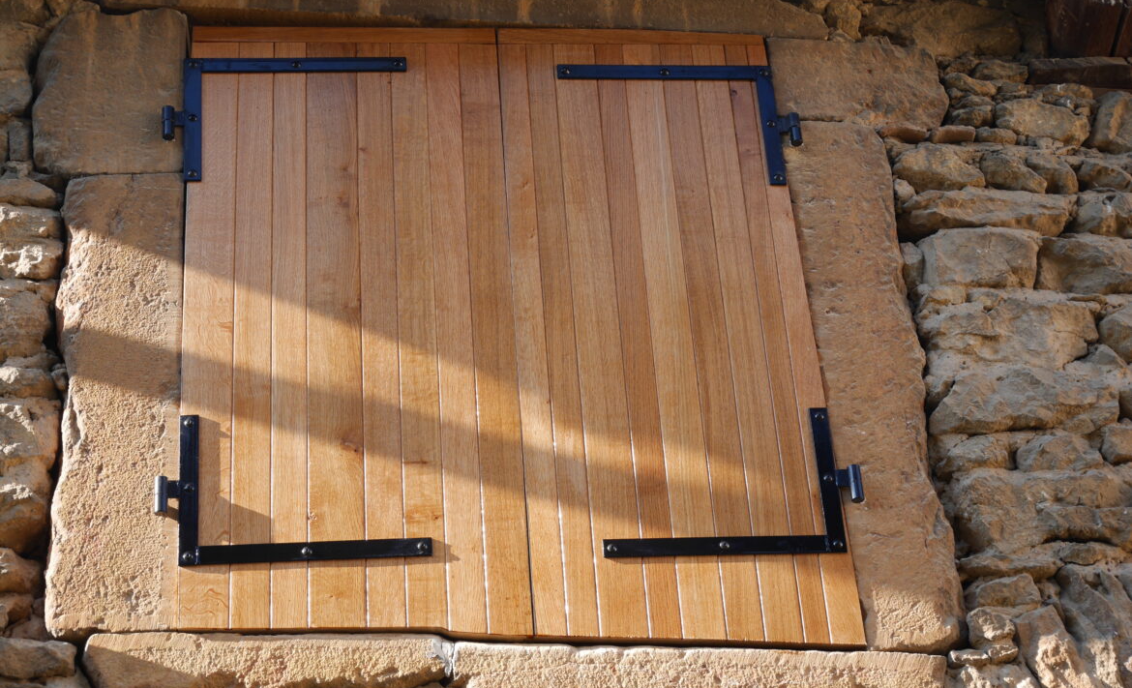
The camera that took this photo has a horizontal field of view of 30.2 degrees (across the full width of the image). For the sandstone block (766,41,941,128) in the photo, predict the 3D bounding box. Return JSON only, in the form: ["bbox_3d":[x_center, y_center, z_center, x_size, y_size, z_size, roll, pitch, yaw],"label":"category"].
[{"bbox_3d":[0.615,-0.501,4.520,0.367,0.238,0.200,0,-32,-6],"label":"sandstone block"}]

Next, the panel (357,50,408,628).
[{"bbox_3d":[-0.357,-0.055,4.037,0.069,1.331,0.030,-1,-32,-6],"label":"panel"}]

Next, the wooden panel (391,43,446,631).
[{"bbox_3d":[-0.286,-0.054,4.043,0.074,1.337,0.030,-1,-32,-6],"label":"wooden panel"}]

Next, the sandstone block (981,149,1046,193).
[{"bbox_3d":[0.930,-0.332,4.416,0.131,0.111,0.110,-1,-32,-6],"label":"sandstone block"}]

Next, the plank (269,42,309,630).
[{"bbox_3d":[-0.527,-0.056,4.003,0.065,1.310,0.028,0,-31,-7],"label":"plank"}]

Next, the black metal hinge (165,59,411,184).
[{"bbox_3d":[-0.616,-0.488,4.612,0.533,0.341,0.028,-1,-32,-6],"label":"black metal hinge"}]

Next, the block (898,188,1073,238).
[{"bbox_3d":[0.937,-0.254,4.760,0.402,0.138,0.150,-1,-32,-6],"label":"block"}]

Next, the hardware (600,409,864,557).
[{"bbox_3d":[0.330,0.287,4.229,0.537,0.343,0.028,-1,-32,-6],"label":"hardware"}]

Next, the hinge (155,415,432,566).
[{"bbox_3d":[-0.490,0.268,3.780,0.493,0.305,0.030,0,-31,-7],"label":"hinge"}]

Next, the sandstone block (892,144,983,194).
[{"bbox_3d":[0.766,-0.331,4.381,0.197,0.122,0.120,0,-31,-7],"label":"sandstone block"}]

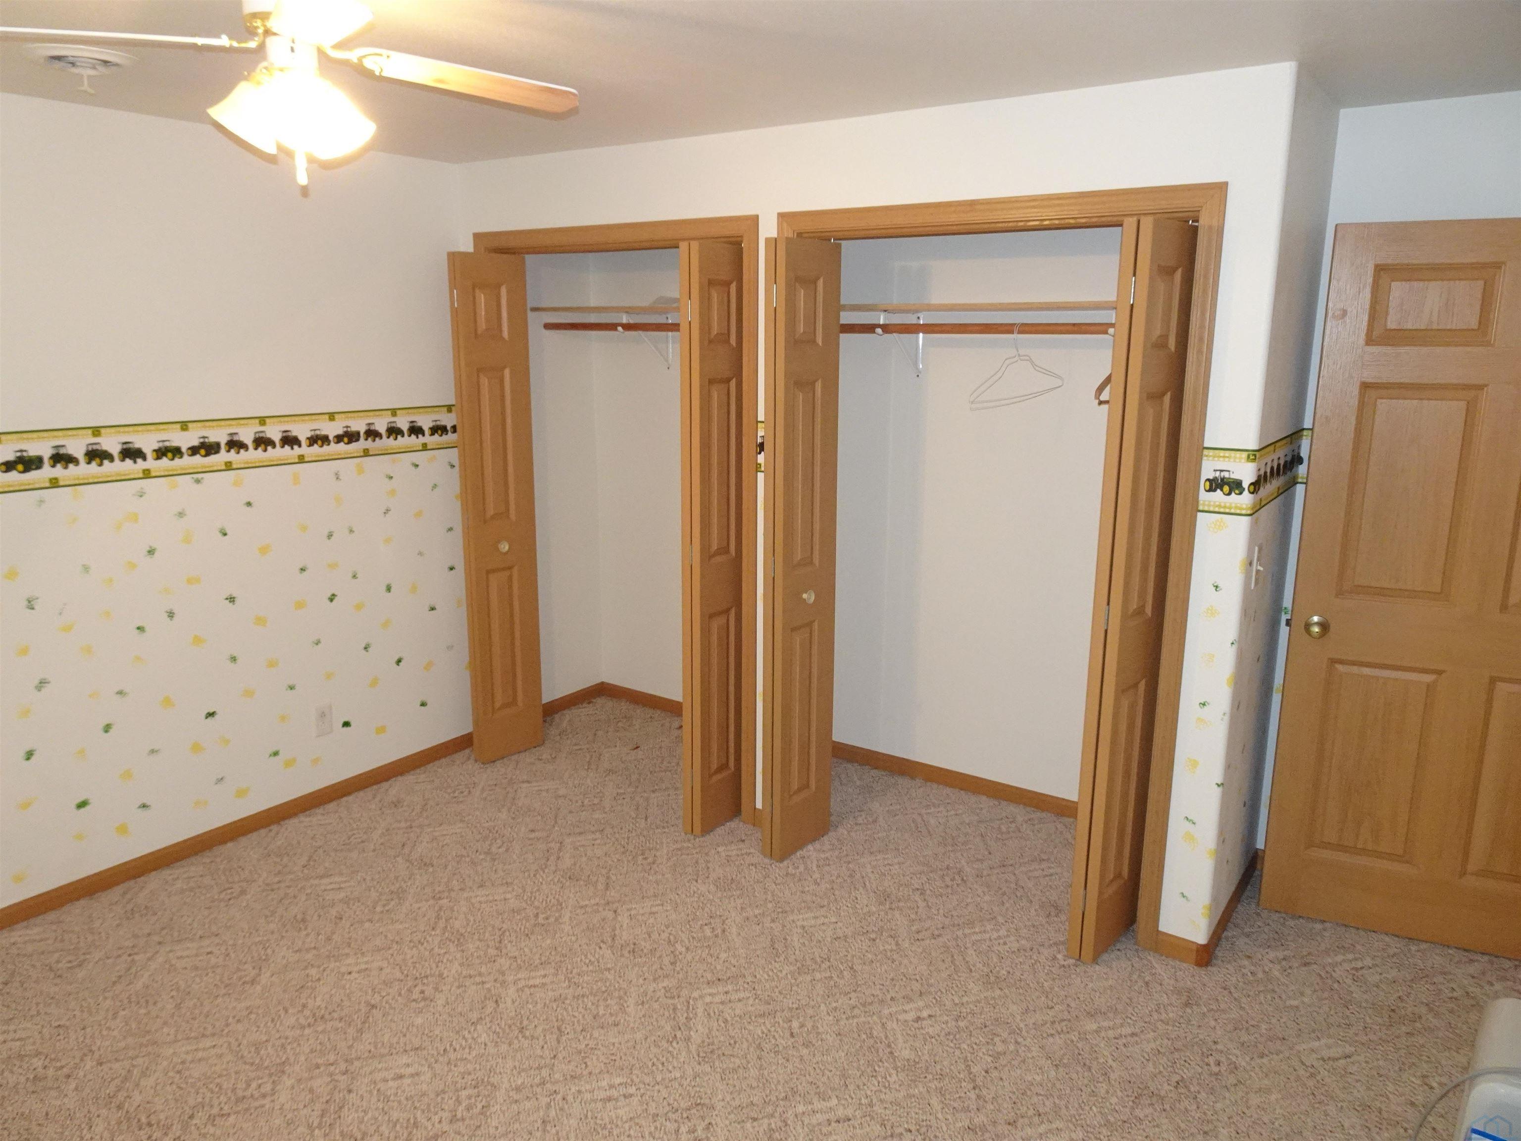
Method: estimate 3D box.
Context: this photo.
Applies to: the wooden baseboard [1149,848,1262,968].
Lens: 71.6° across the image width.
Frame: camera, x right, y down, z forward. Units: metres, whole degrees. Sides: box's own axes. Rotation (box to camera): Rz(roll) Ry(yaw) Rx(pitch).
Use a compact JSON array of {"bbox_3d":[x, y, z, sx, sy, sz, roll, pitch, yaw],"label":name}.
[{"bbox_3d":[1.427,1.038,3.347,0.149,0.074,0.718,9,15,34],"label":"wooden baseboard"}]

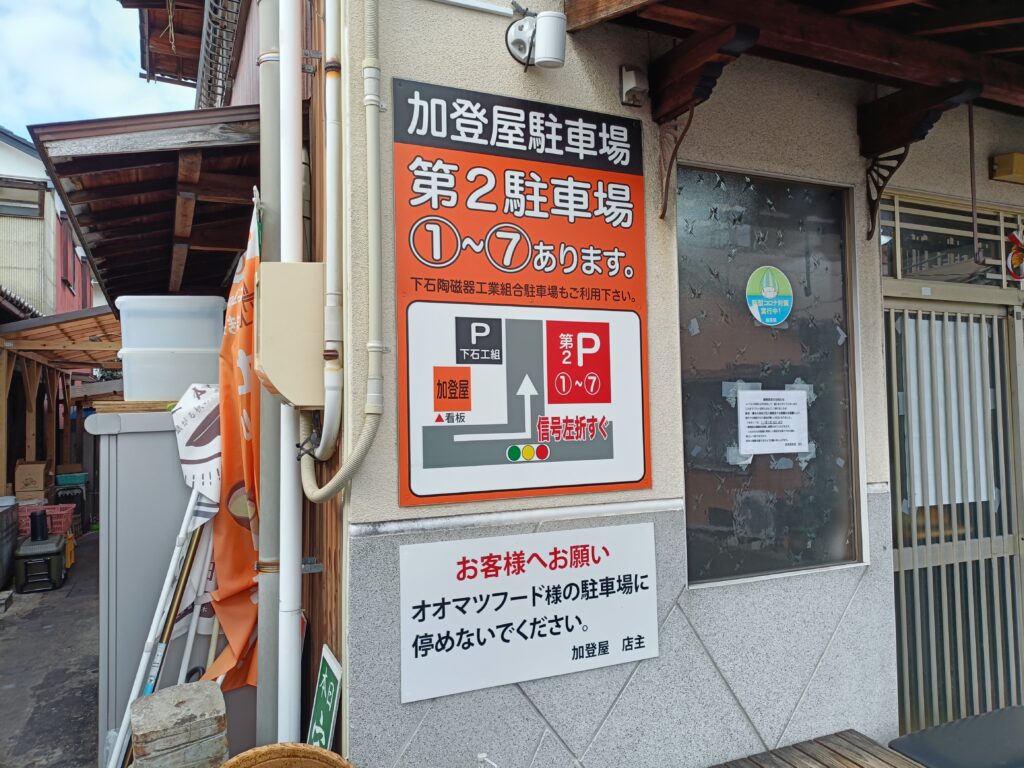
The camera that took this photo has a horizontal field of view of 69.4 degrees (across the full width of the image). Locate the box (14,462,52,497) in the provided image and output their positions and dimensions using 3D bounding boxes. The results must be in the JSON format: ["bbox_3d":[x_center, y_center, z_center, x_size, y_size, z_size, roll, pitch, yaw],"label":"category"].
[{"bbox_3d":[-5.274,1.030,8.150,0.280,0.290,0.340,0,-2,-24],"label":"box"}]

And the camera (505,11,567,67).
[{"bbox_3d":[0.086,-0.977,2.080,0.138,0.180,0.157,0,-2,-24],"label":"camera"}]

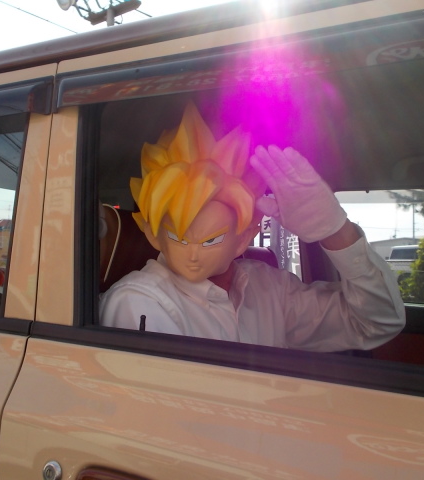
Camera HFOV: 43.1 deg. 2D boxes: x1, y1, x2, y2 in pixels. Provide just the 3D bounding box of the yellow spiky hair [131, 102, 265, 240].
[{"bbox_3d":[-0.030,-0.140,1.130,0.270,0.280,0.270,0,10,6],"label":"yellow spiky hair"}]

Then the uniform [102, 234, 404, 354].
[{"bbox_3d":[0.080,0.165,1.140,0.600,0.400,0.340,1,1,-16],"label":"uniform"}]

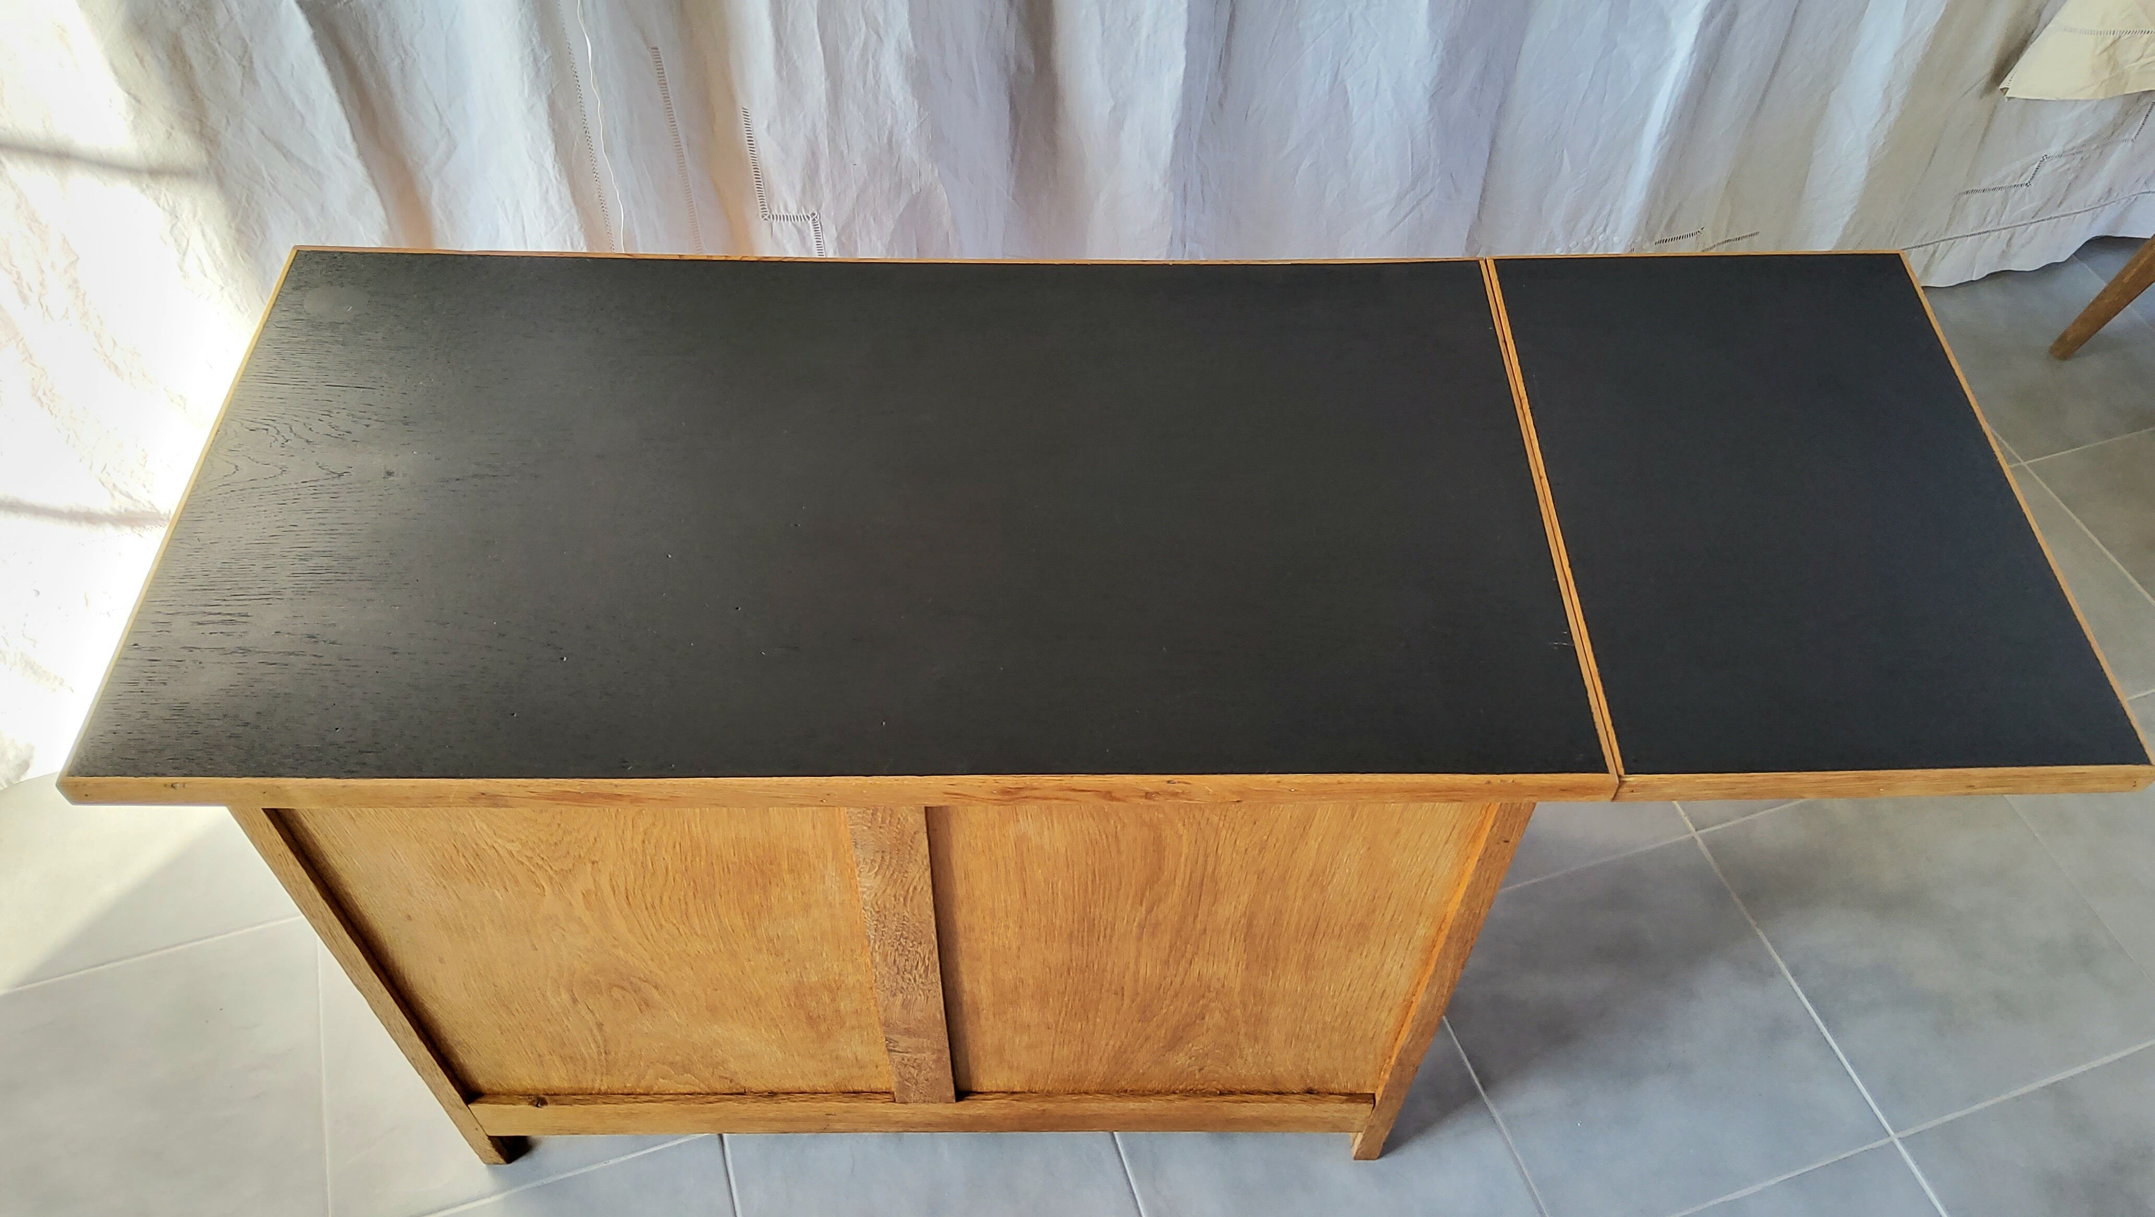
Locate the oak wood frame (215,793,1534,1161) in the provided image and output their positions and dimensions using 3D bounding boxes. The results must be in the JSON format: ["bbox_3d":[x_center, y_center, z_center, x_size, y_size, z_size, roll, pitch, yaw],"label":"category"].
[{"bbox_3d":[-0.146,0.153,1.608,0.948,0.740,0.530,0,51,-1],"label":"oak wood frame"}]

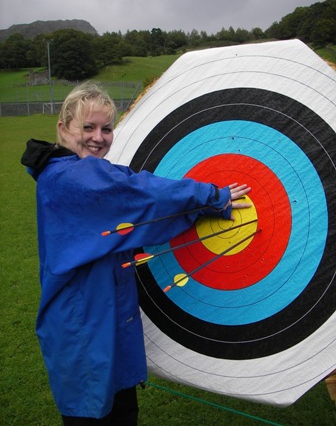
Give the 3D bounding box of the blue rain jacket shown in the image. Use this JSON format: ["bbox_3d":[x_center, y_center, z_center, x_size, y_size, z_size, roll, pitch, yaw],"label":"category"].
[{"bbox_3d":[-0.125,0.199,1.739,0.640,0.890,0.480,3,13,15],"label":"blue rain jacket"}]

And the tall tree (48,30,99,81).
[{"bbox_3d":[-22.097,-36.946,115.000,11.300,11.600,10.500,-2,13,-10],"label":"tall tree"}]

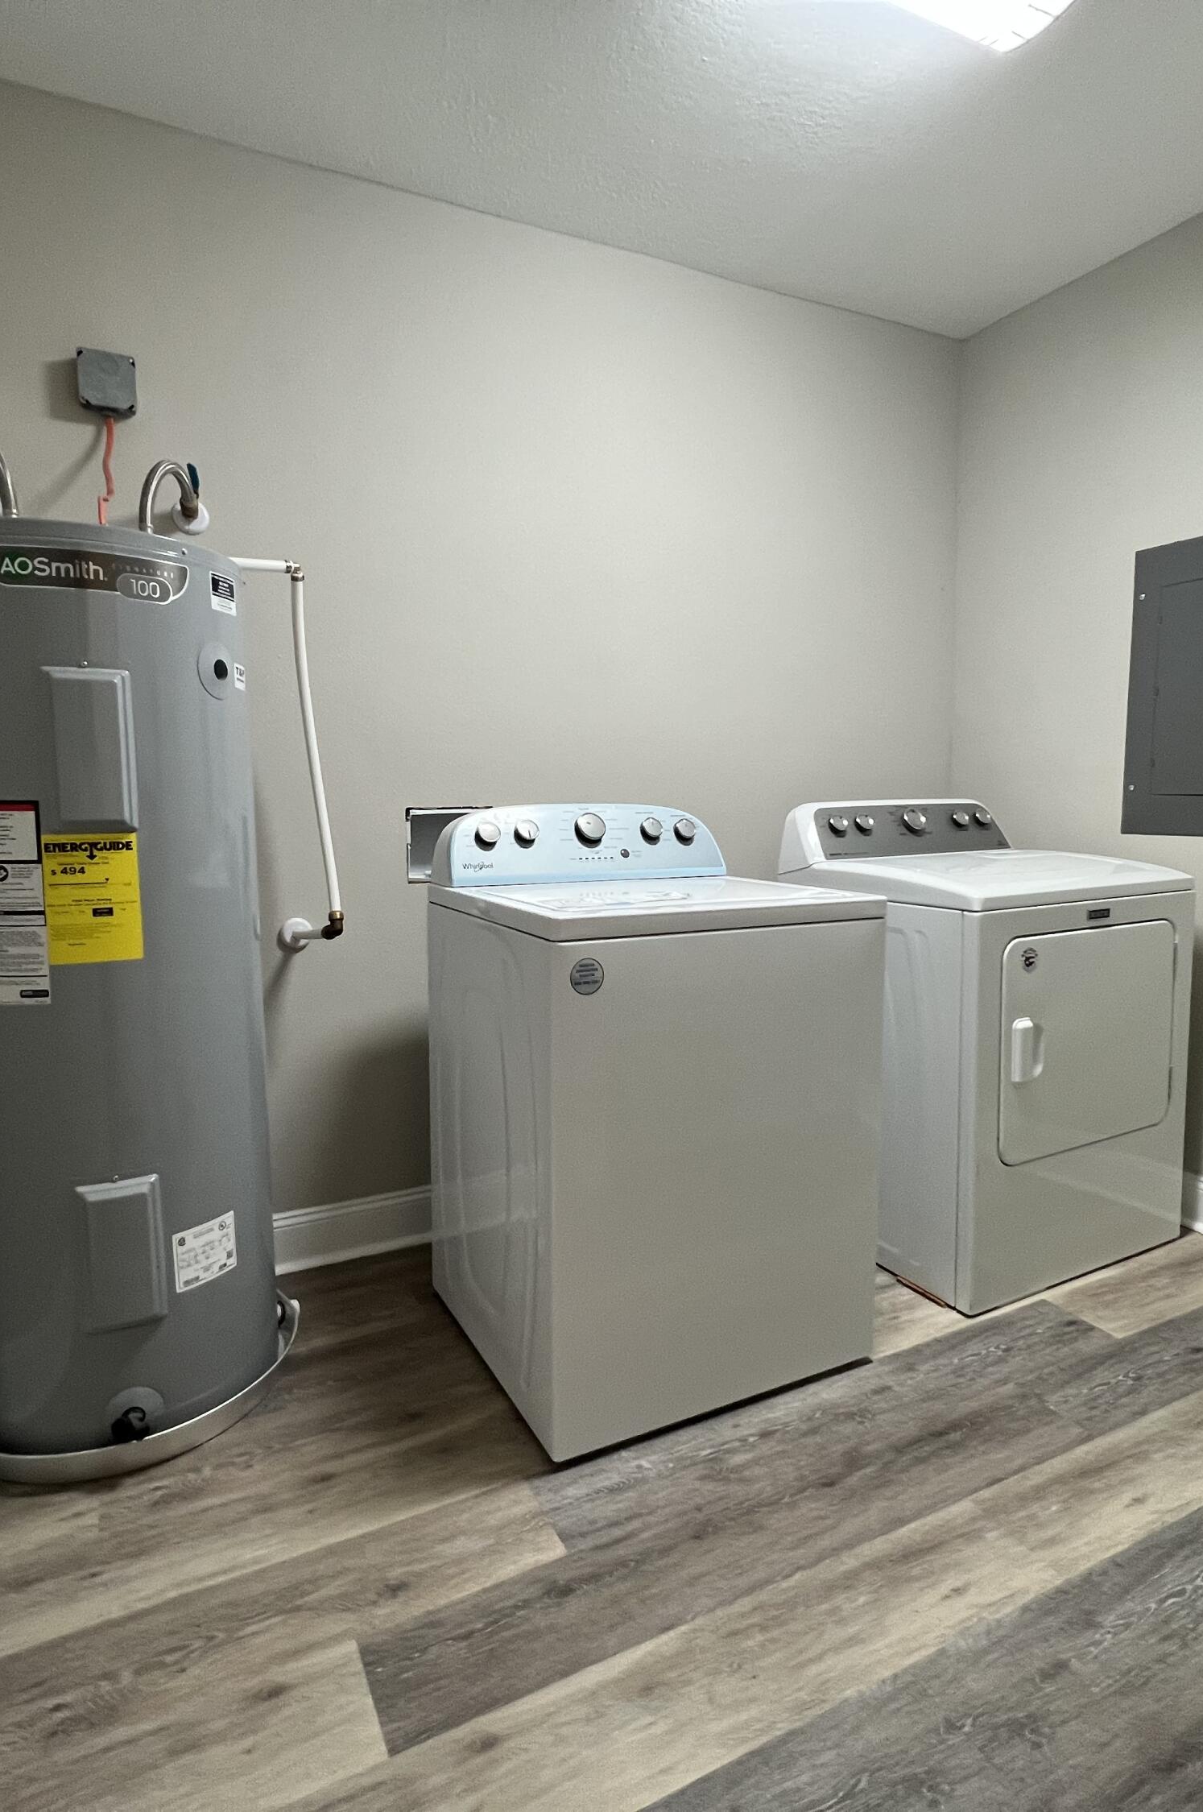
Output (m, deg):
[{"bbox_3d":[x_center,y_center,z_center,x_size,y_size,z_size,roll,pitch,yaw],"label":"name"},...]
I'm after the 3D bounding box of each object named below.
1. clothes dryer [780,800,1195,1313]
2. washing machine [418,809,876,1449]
[{"bbox_3d":[0.939,0.290,2.310,0.735,1.100,0.680,-3,6,-26],"label":"clothes dryer"},{"bbox_3d":[0.079,0.344,1.887,0.690,1.095,0.680,-3,6,-26],"label":"washing machine"}]

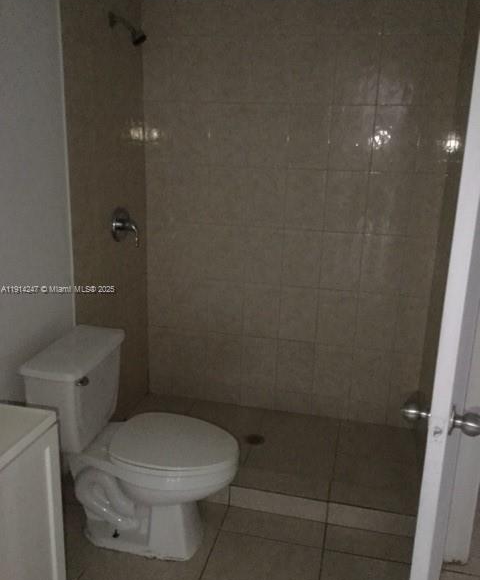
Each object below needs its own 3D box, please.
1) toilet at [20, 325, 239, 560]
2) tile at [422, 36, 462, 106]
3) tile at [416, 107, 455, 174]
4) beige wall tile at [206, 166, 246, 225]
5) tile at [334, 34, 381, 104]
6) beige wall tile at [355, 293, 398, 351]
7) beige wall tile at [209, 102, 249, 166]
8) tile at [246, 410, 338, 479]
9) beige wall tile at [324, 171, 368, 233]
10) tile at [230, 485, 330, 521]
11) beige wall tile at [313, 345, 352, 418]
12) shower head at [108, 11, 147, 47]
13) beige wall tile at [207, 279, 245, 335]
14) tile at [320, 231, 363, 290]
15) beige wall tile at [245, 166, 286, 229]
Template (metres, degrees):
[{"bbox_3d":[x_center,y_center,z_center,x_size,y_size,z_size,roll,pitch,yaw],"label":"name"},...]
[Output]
[{"bbox_3d":[-0.384,0.622,2.271,0.758,0.775,0.450,5,16,12],"label":"toilet"},{"bbox_3d":[0.908,-0.982,2.578,0.151,0.302,0.010,5,17,12],"label":"tile"},{"bbox_3d":[0.894,-0.692,2.669,0.133,0.303,0.010,5,16,12],"label":"tile"},{"bbox_3d":[-0.069,-0.487,2.956,0.200,0.302,0.010,5,17,12],"label":"beige wall tile"},{"bbox_3d":[0.538,-1.015,2.655,0.200,0.302,0.010,5,17,12],"label":"tile"},{"bbox_3d":[0.706,0.166,2.954,0.202,0.303,0.010,5,16,12],"label":"beige wall tile"},{"bbox_3d":[-0.055,-0.785,2.886,0.199,0.301,0.010,5,16,12],"label":"beige wall tile"},{"bbox_3d":[0.282,0.770,2.965,0.427,0.010,0.490,5,16,12],"label":"tile"},{"bbox_3d":[0.526,-0.438,2.841,0.199,0.301,0.010,5,16,12],"label":"beige wall tile"},{"bbox_3d":[0.165,0.924,2.484,0.427,0.110,0.010,5,16,12],"label":"tile"},{"bbox_3d":[0.500,0.474,3.090,0.202,0.375,0.010,5,16,12],"label":"beige wall tile"},{"bbox_3d":[-0.480,-1.131,2.479,0.160,0.145,0.075,5,17,12],"label":"shower head"},{"bbox_3d":[-0.082,0.096,3.122,0.202,0.303,0.010,5,16,12],"label":"beige wall tile"},{"bbox_3d":[0.514,-0.142,2.921,0.200,0.302,0.010,5,17,12],"label":"tile"},{"bbox_3d":[0.133,-0.474,2.926,0.199,0.301,0.010,5,16,12],"label":"beige wall tile"}]

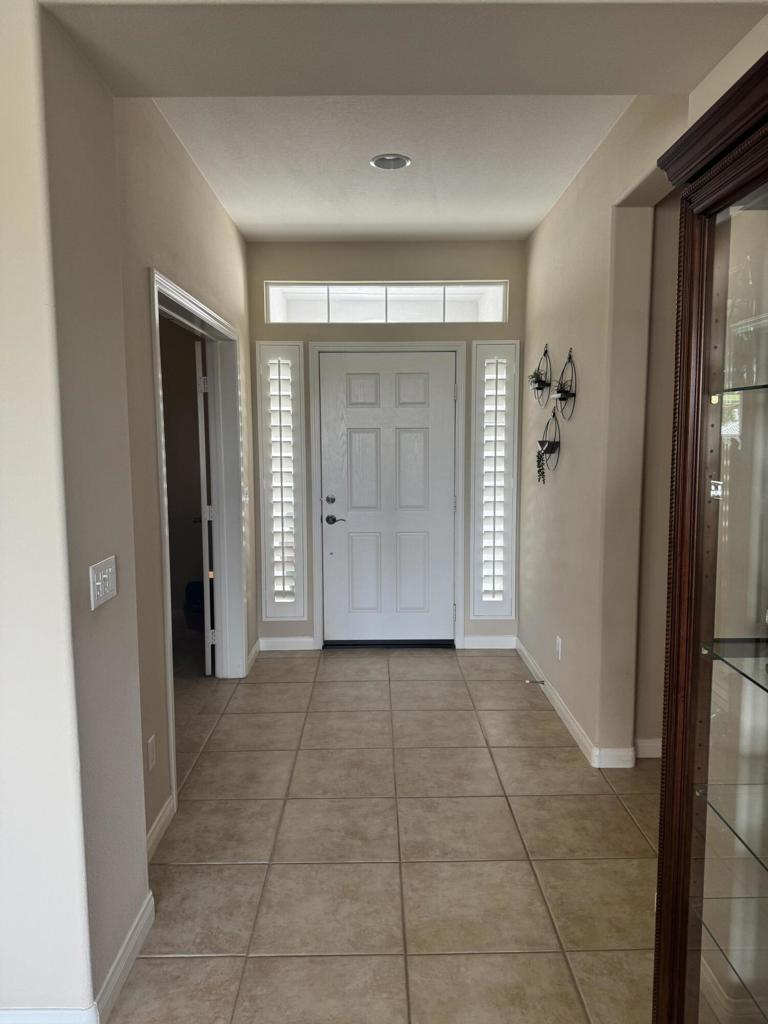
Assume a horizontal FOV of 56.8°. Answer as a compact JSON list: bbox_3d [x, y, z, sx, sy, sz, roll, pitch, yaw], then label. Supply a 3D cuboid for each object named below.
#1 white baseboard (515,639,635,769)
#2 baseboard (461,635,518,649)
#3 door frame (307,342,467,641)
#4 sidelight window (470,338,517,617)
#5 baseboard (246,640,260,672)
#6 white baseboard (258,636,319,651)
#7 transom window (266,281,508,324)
[{"bbox_3d":[1.029,1.006,4.078,0.180,0.092,1.794,0,6,-1],"label":"white baseboard"},{"bbox_3d":[0.741,0.911,4.963,0.381,0.089,0.018,0,6,-1],"label":"baseboard"},{"bbox_3d":[0.029,-0.092,4.882,1.047,2.108,0.110,0,6,-1],"label":"door frame"},{"bbox_3d":[0.753,-0.200,4.859,0.313,1.906,0.070,0,6,-1],"label":"sidelight window"},{"bbox_3d":[-0.870,0.949,4.695,0.018,0.090,0.507,0,6,-1],"label":"baseboard"},{"bbox_3d":[-0.676,0.921,4.946,0.380,0.089,0.018,0,6,-1],"label":"white baseboard"},{"bbox_3d":[0.019,-1.397,4.743,1.617,0.272,0.090,0,6,-1],"label":"transom window"}]

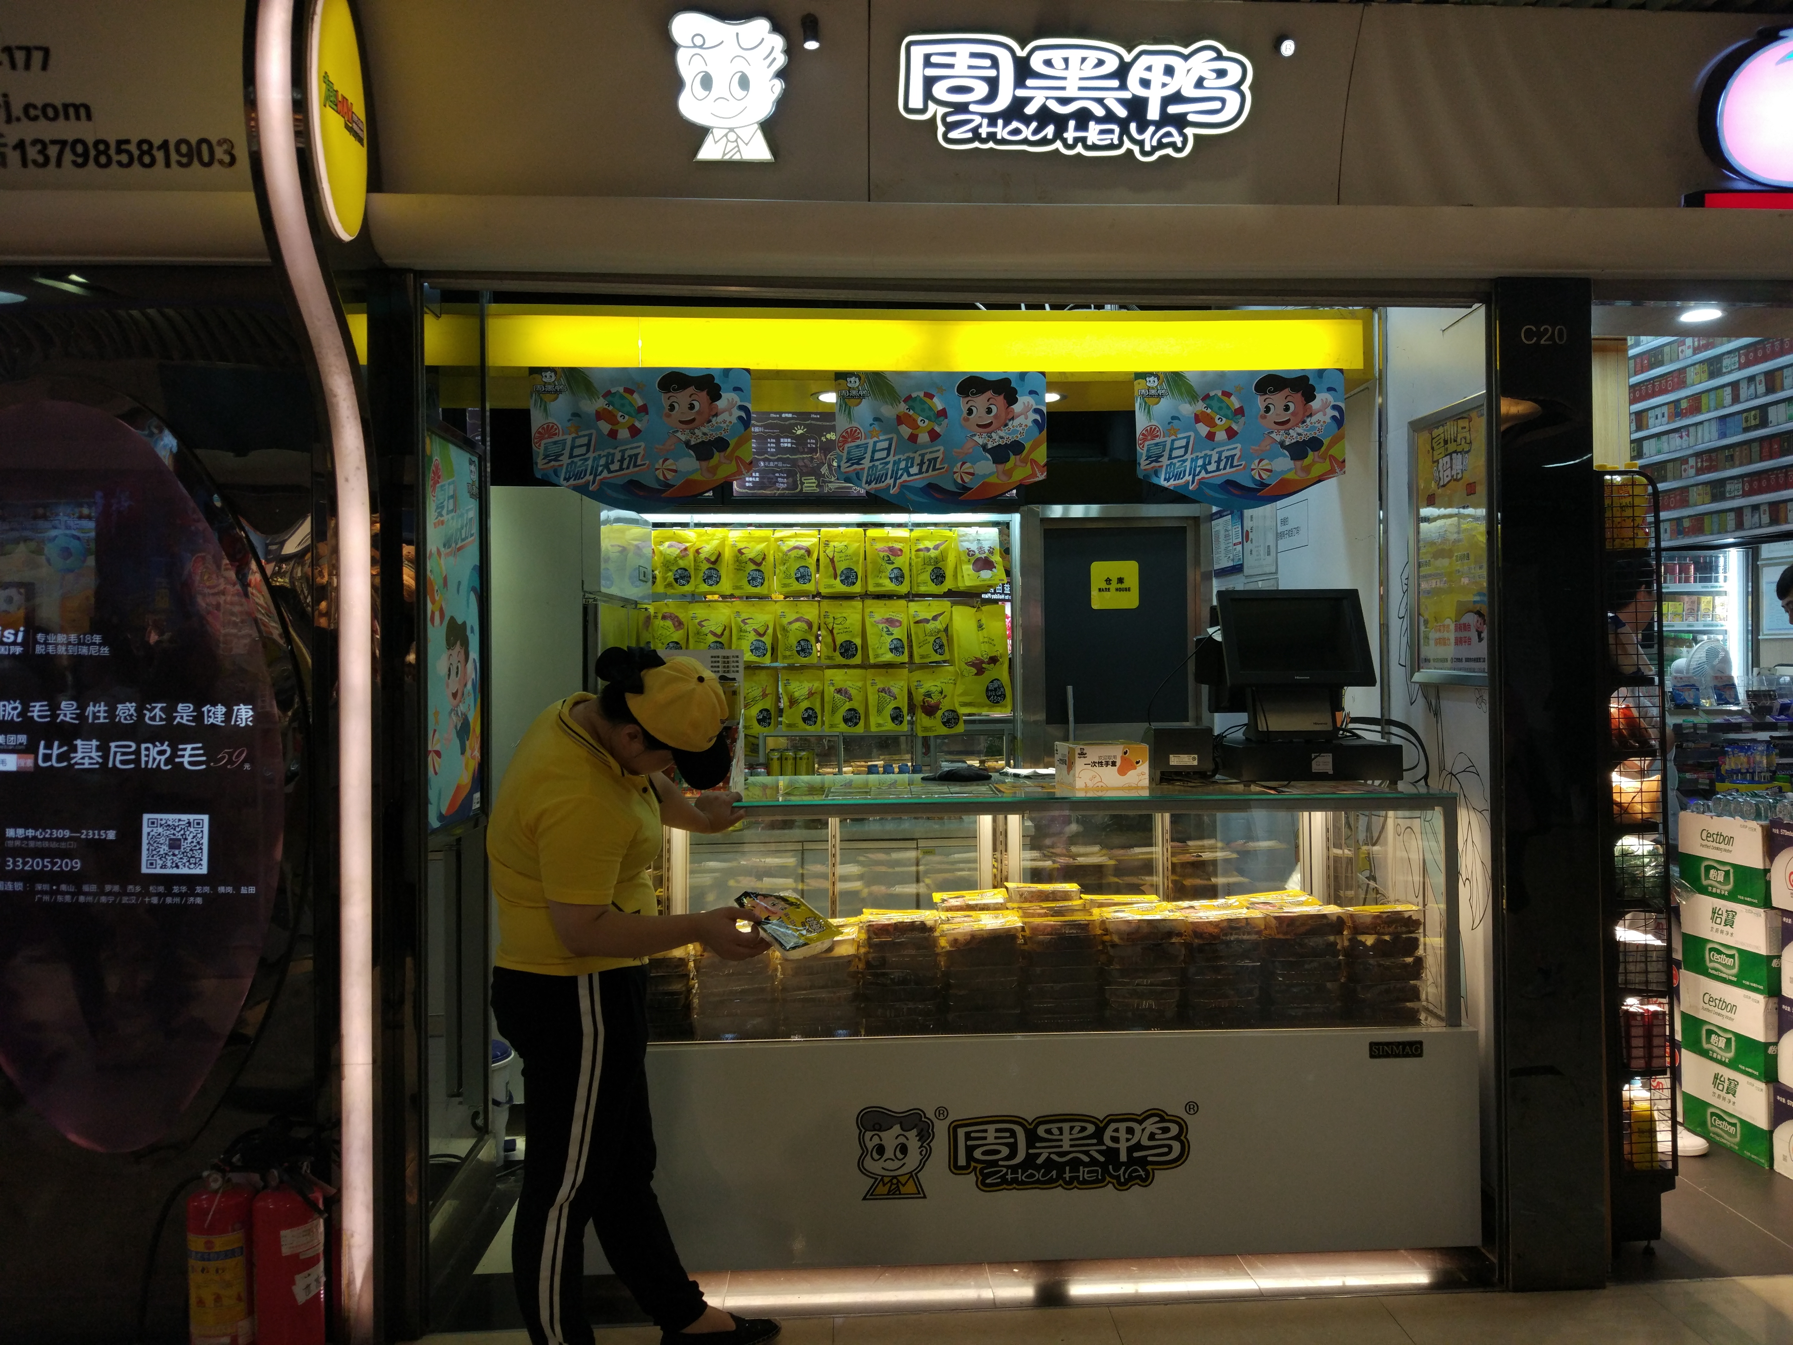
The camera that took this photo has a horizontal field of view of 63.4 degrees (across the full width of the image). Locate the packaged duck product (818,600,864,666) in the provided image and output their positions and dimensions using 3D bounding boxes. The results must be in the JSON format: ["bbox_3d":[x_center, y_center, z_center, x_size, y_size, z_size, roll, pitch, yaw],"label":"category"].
[{"bbox_3d":[-0.191,-0.141,5.089,0.147,0.226,0.045,0,-1,-3],"label":"packaged duck product"}]

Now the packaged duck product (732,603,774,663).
[{"bbox_3d":[-0.532,-0.145,5.378,0.158,0.230,0.040,-1,0,-3],"label":"packaged duck product"}]

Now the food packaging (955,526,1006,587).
[{"bbox_3d":[0.316,-0.428,5.399,0.179,0.235,0.040,-1,0,-3],"label":"food packaging"}]

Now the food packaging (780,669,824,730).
[{"bbox_3d":[-0.329,0.098,5.081,0.145,0.214,0.045,0,-1,-3],"label":"food packaging"}]

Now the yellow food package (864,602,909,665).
[{"bbox_3d":[-0.034,-0.151,5.408,0.164,0.235,0.040,-1,0,-3],"label":"yellow food package"}]

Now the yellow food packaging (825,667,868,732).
[{"bbox_3d":[-0.176,0.097,5.090,0.142,0.221,0.045,0,-1,-3],"label":"yellow food packaging"}]

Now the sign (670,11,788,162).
[{"bbox_3d":[-0.327,-1.151,2.861,0.221,0.268,0.060,0,21,-3],"label":"sign"}]

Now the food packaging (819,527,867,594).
[{"bbox_3d":[-0.188,-0.388,5.089,0.157,0.232,0.045,0,-1,-3],"label":"food packaging"}]

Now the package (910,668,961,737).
[{"bbox_3d":[0.146,0.112,5.388,0.176,0.243,0.040,-1,0,-3],"label":"package"}]

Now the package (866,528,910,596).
[{"bbox_3d":[-0.029,-0.390,5.098,0.151,0.230,0.045,0,-1,-3],"label":"package"}]

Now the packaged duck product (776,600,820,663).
[{"bbox_3d":[-0.364,-0.156,5.388,0.161,0.235,0.040,-1,0,-3],"label":"packaged duck product"}]

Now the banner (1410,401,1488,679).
[{"bbox_3d":[1.435,-0.336,3.773,0.035,0.720,0.520,-1,0,-3],"label":"banner"}]

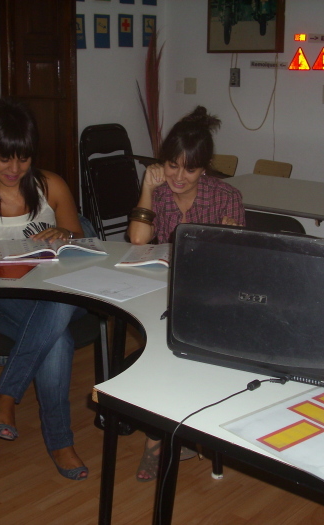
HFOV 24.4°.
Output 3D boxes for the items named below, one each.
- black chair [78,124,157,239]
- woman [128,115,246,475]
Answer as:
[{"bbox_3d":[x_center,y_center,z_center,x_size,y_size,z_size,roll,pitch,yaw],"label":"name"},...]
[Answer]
[{"bbox_3d":[-0.219,-0.327,4.407,0.160,0.990,0.460,-3,9,40],"label":"black chair"},{"bbox_3d":[0.099,0.071,2.587,0.450,1.185,0.650,7,16,24],"label":"woman"}]

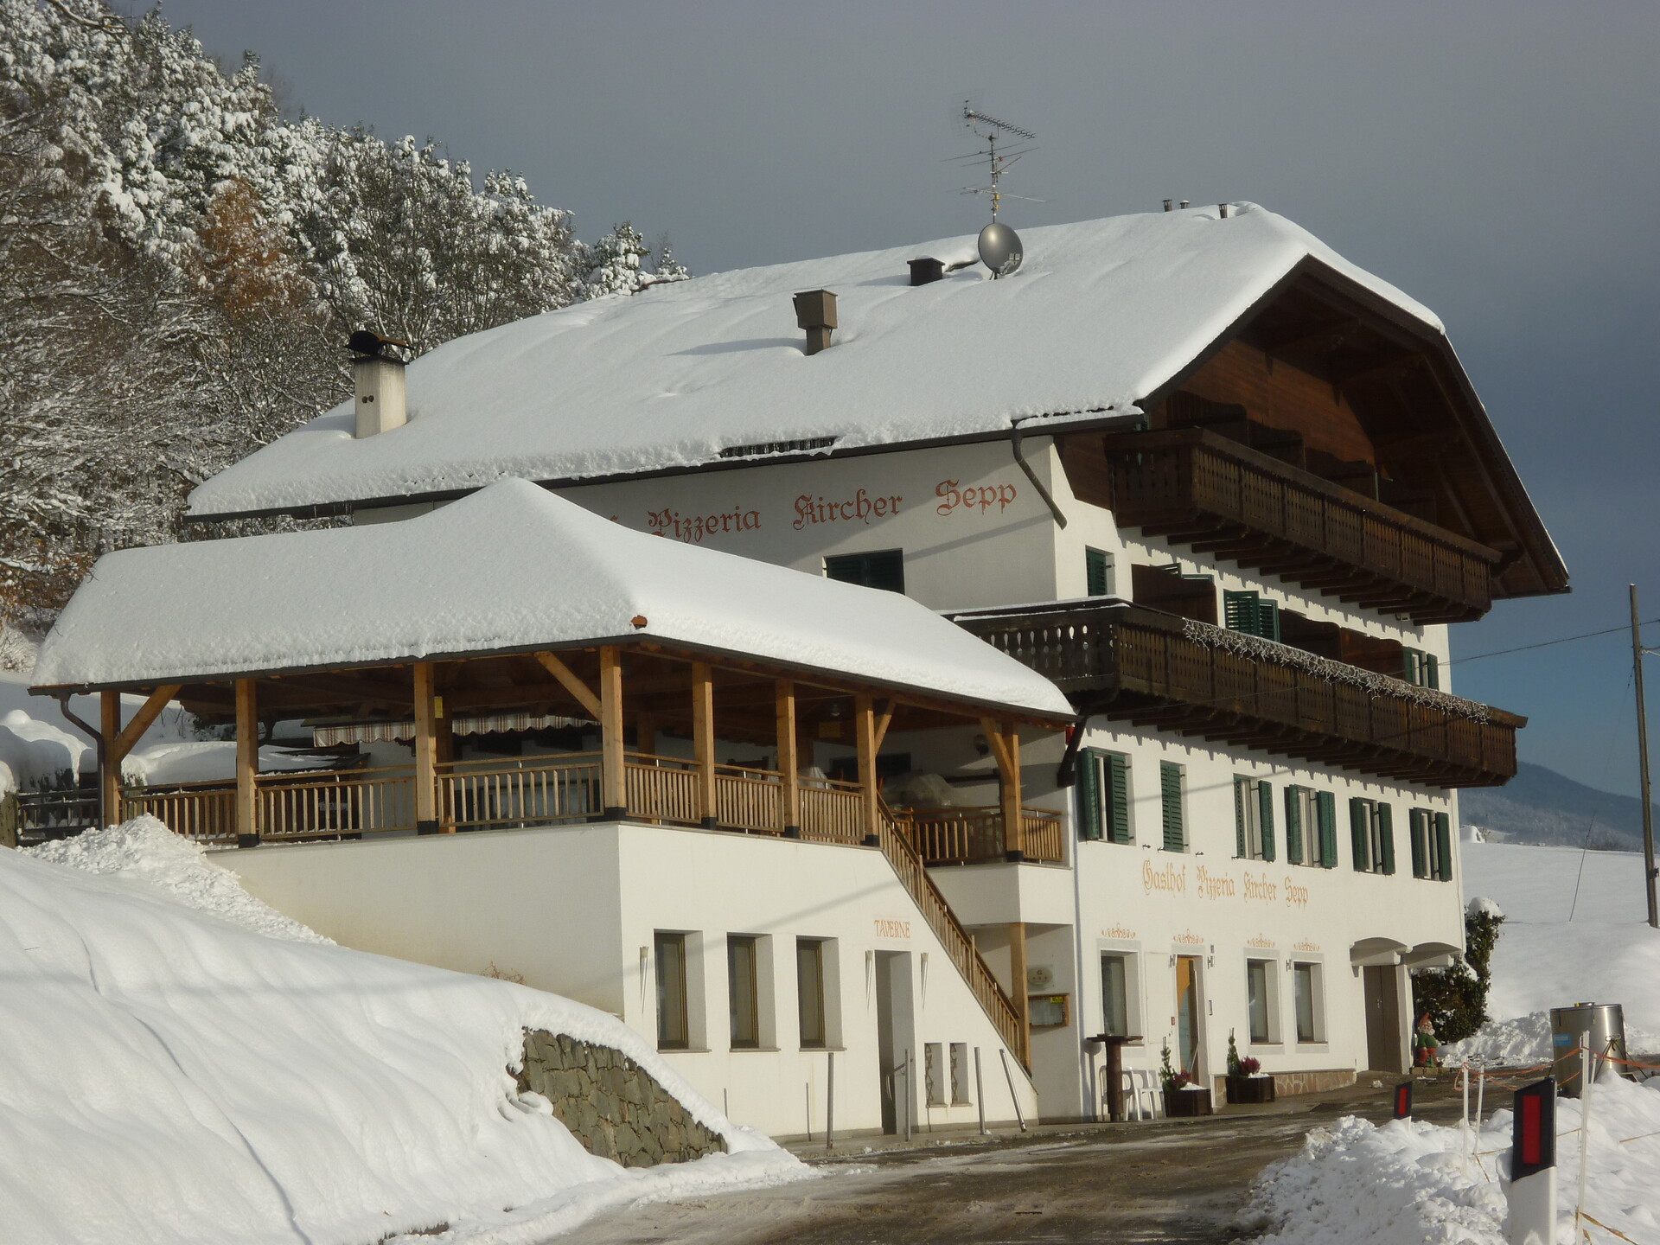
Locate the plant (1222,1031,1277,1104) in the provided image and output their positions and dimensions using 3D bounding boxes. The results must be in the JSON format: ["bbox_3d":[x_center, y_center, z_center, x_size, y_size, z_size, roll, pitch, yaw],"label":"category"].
[{"bbox_3d":[6.167,6.556,60.772,0.560,1.060,0.620,-5,-7,23],"label":"plant"}]

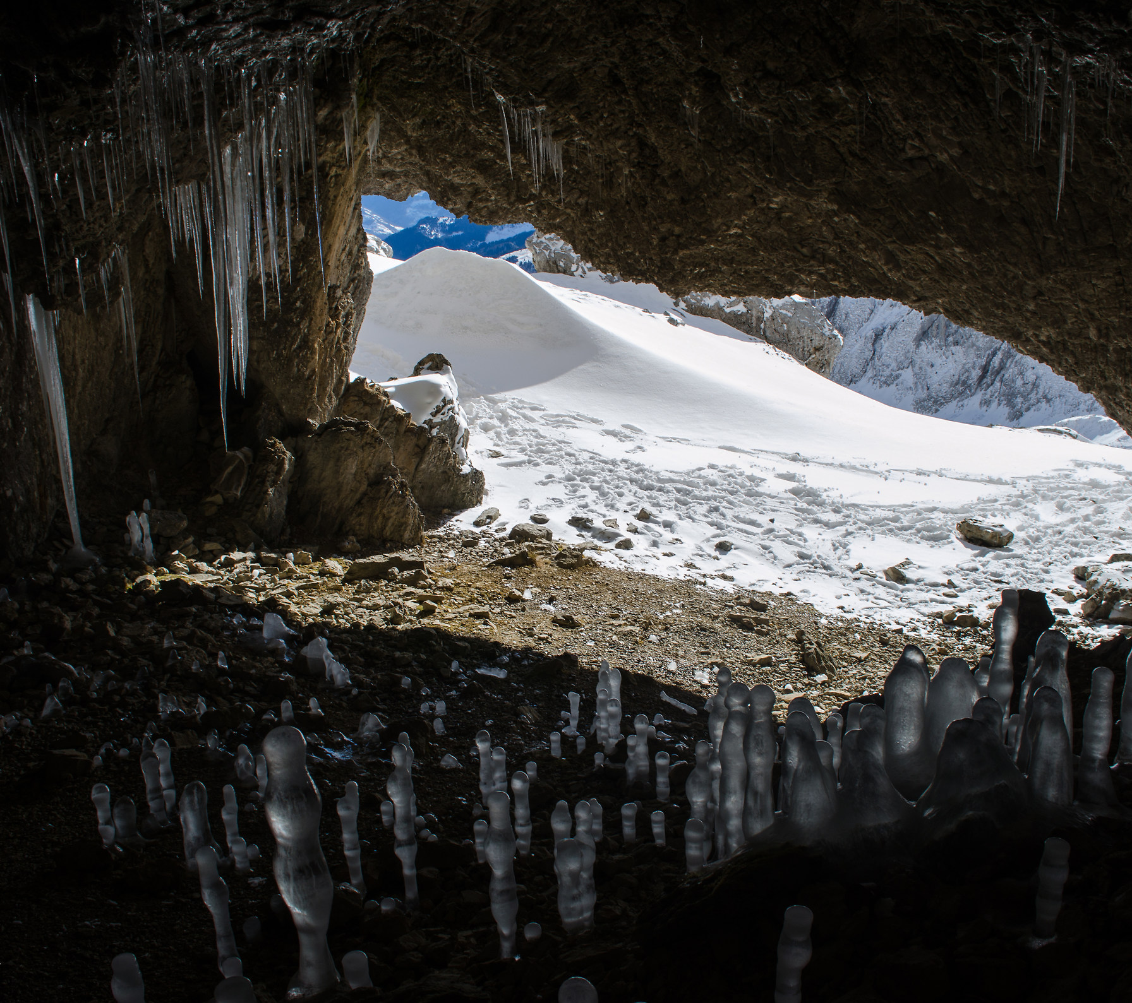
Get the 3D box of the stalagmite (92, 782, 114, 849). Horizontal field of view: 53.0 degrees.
[{"bbox_3d":[-1.413,0.954,3.476,0.058,0.204,0.058,-2,14,0],"label":"stalagmite"}]

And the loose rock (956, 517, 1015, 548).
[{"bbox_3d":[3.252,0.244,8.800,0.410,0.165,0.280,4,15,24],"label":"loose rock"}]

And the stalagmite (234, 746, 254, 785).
[{"bbox_3d":[-1.120,0.916,3.952,0.055,0.138,0.055,-2,15,0],"label":"stalagmite"}]

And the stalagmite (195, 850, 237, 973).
[{"bbox_3d":[-0.849,0.987,2.761,0.079,0.328,0.079,-2,14,0],"label":"stalagmite"}]

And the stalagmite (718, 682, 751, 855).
[{"bbox_3d":[0.557,0.873,3.698,0.106,0.592,0.099,3,16,9],"label":"stalagmite"}]

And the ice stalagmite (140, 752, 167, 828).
[{"bbox_3d":[-1.303,0.906,3.588,0.066,0.247,0.066,-2,15,0],"label":"ice stalagmite"}]

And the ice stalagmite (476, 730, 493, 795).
[{"bbox_3d":[-0.277,0.906,3.868,0.053,0.272,0.053,-2,14,0],"label":"ice stalagmite"}]

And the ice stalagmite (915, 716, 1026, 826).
[{"bbox_3d":[1.101,0.708,3.089,0.286,0.265,0.286,-2,15,0],"label":"ice stalagmite"}]

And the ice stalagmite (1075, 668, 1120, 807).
[{"bbox_3d":[1.852,0.810,3.934,0.146,0.480,0.129,8,18,26],"label":"ice stalagmite"}]

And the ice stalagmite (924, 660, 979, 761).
[{"bbox_3d":[1.166,0.667,3.452,0.161,0.407,0.161,-2,14,0],"label":"ice stalagmite"}]

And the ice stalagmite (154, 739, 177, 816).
[{"bbox_3d":[-1.315,0.898,3.720,0.057,0.253,0.057,-2,14,0],"label":"ice stalagmite"}]

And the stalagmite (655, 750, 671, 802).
[{"bbox_3d":[0.330,0.925,3.828,0.055,0.173,0.055,-2,15,0],"label":"stalagmite"}]

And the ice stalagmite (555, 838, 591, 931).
[{"bbox_3d":[0.021,1.099,3.263,0.107,0.268,0.093,0,16,0],"label":"ice stalagmite"}]

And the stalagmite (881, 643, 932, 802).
[{"bbox_3d":[0.989,0.635,3.293,0.128,0.444,0.128,-2,15,0],"label":"stalagmite"}]

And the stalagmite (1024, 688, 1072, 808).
[{"bbox_3d":[1.648,0.827,3.847,0.155,0.386,0.138,7,18,24],"label":"stalagmite"}]

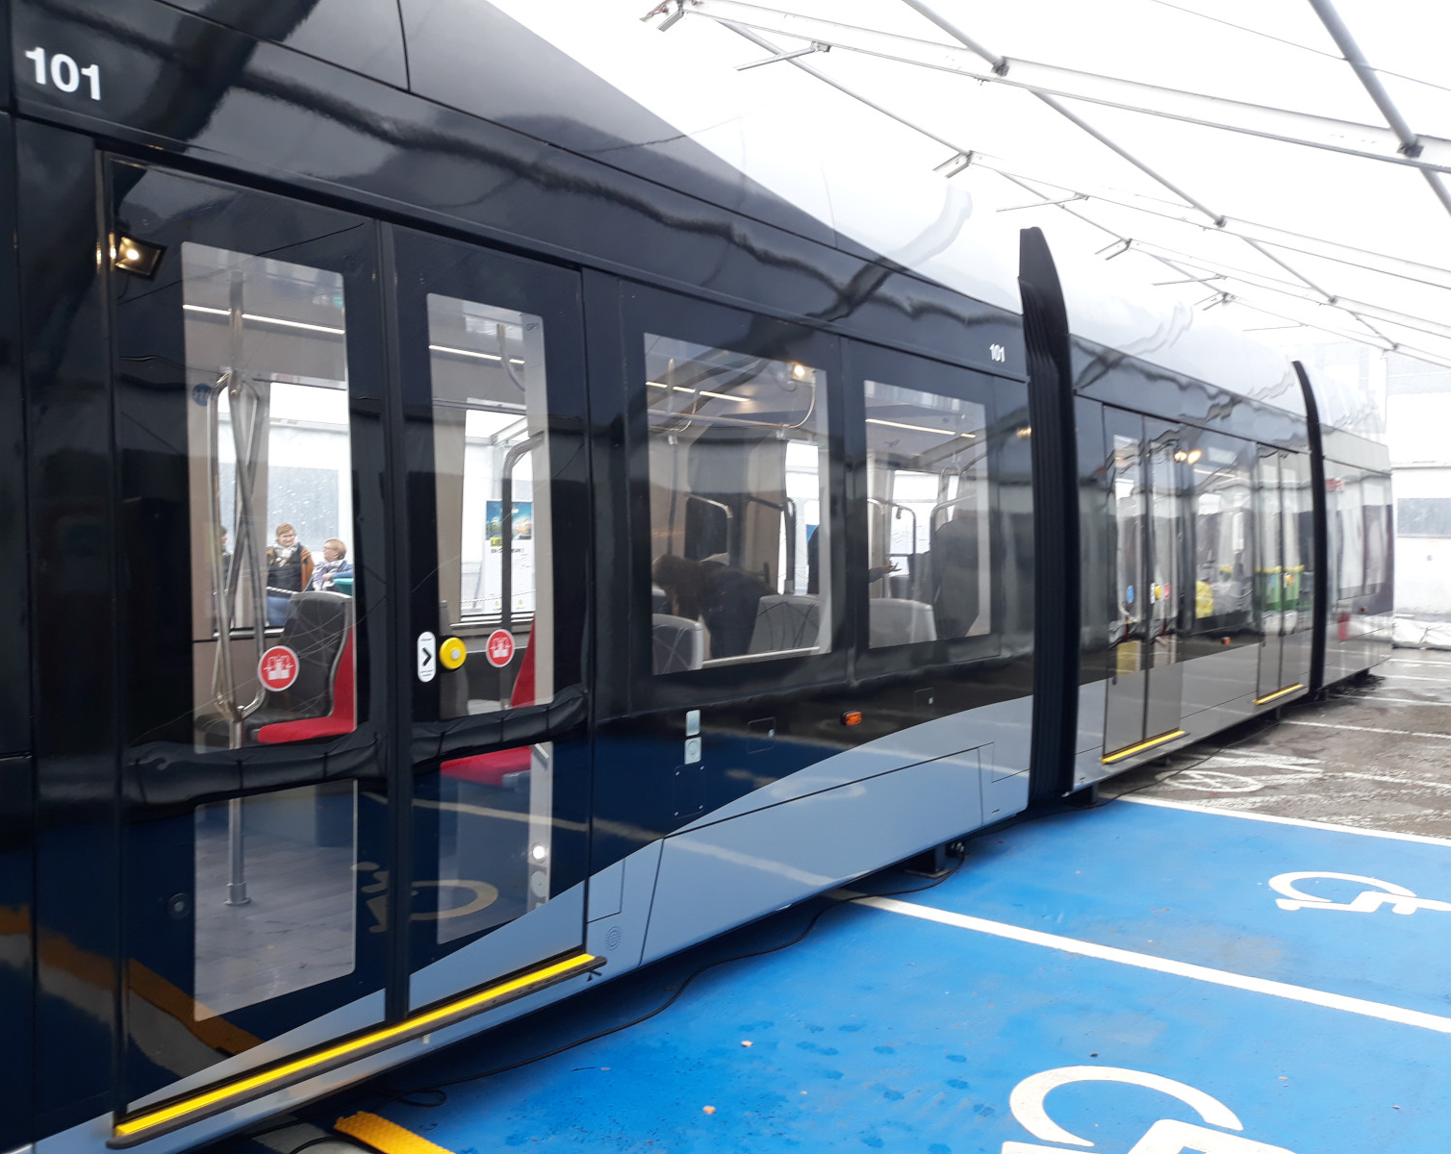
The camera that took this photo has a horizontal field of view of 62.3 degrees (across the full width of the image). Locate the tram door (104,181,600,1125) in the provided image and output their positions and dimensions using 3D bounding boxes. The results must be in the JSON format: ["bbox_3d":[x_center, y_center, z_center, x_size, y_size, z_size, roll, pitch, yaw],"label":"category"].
[{"bbox_3d":[-0.888,0.126,3.215,0.100,2.100,1.440,2,2,38],"label":"tram door"}]

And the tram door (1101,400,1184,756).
[{"bbox_3d":[2.753,0.020,7.844,0.100,2.100,1.440,2,2,38],"label":"tram door"}]

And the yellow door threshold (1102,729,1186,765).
[{"bbox_3d":[2.780,1.112,7.899,0.090,0.060,1.490,2,2,38],"label":"yellow door threshold"}]

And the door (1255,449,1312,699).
[{"bbox_3d":[4.931,-0.044,10.614,0.100,2.100,1.440,2,2,38],"label":"door"}]

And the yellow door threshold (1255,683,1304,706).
[{"bbox_3d":[4.909,1.050,10.605,0.090,0.060,1.490,2,2,38],"label":"yellow door threshold"}]

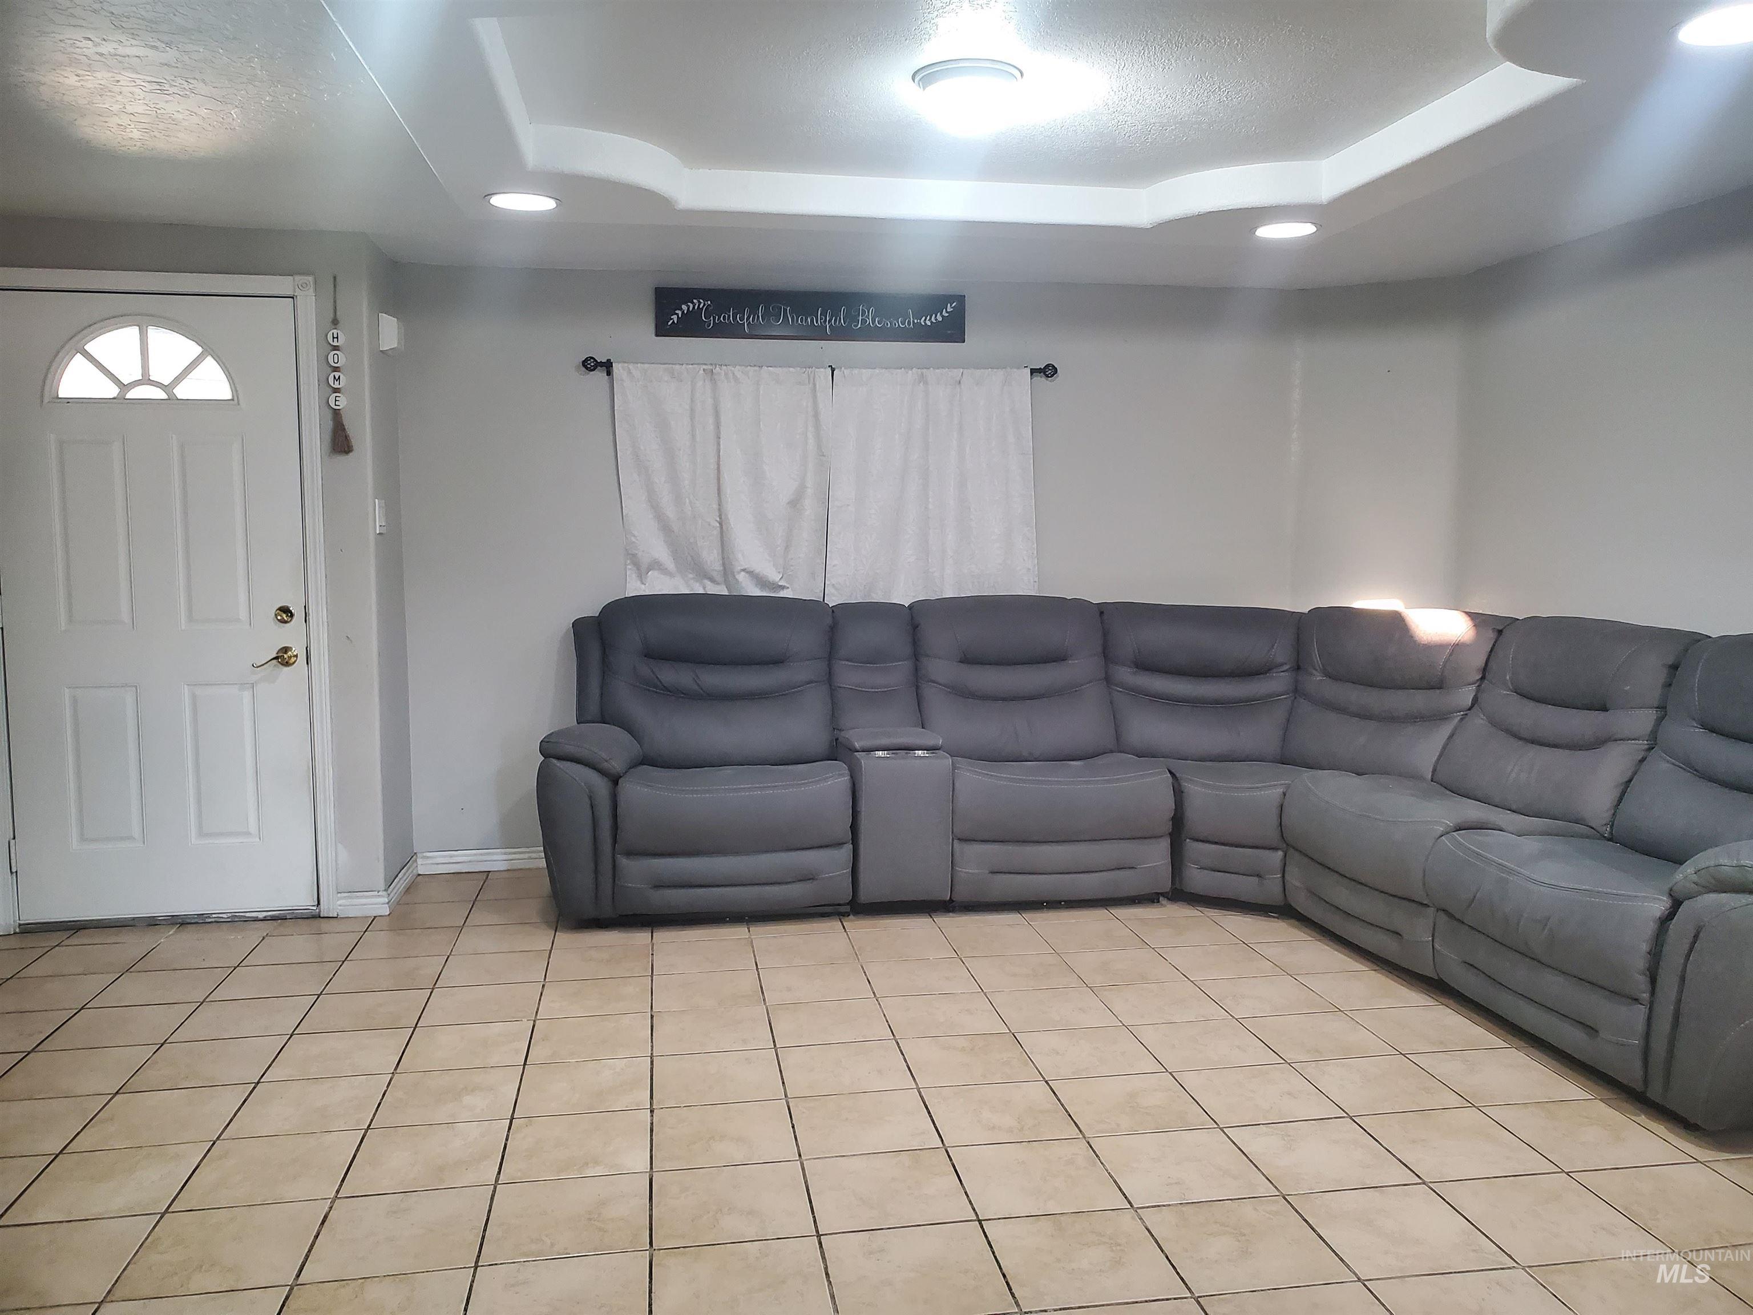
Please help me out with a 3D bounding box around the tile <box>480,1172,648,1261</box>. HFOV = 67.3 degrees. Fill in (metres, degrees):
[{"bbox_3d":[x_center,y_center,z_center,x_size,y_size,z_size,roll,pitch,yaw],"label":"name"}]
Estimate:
[{"bbox_3d":[-0.585,1.071,2.510,0.301,0.010,0.295,-1,6,-9],"label":"tile"}]

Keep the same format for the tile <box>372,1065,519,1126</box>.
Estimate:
[{"bbox_3d":[-0.993,1.027,3.072,0.304,0.010,0.299,-1,6,-10],"label":"tile"}]

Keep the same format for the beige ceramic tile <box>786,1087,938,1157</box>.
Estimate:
[{"bbox_3d":[-0.028,1.039,2.929,0.305,0.010,0.303,-1,6,-9],"label":"beige ceramic tile"}]

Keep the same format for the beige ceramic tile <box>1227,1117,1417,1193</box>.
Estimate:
[{"bbox_3d":[0.938,1.056,2.785,0.304,0.010,0.299,-1,6,-10],"label":"beige ceramic tile"}]

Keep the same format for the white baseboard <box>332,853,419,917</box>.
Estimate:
[{"bbox_3d":[-1.778,0.810,4.721,0.164,0.082,0.554,-1,6,-9],"label":"white baseboard"}]

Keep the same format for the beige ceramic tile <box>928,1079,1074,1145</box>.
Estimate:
[{"bbox_3d":[0.277,1.034,2.978,0.305,0.010,0.303,-1,6,-9],"label":"beige ceramic tile"}]

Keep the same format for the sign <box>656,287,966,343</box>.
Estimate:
[{"bbox_3d":[-0.246,-1.318,5.091,1.202,0.183,0.020,-1,6,-10],"label":"sign"}]

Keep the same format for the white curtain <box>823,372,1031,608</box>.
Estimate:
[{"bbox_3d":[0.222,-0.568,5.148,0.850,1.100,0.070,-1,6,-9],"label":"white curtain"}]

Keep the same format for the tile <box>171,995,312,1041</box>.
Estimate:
[{"bbox_3d":[-1.686,0.970,3.525,0.300,0.010,0.300,-1,6,-9],"label":"tile"}]

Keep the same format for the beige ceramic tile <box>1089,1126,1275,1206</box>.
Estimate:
[{"bbox_3d":[0.632,1.060,2.734,0.304,0.010,0.299,-1,6,-10],"label":"beige ceramic tile"}]

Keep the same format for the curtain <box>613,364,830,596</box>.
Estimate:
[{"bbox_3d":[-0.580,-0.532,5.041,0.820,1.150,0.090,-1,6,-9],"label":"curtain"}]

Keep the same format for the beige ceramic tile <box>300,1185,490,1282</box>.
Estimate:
[{"bbox_3d":[-0.888,1.077,2.460,0.301,0.010,0.295,-1,6,-9],"label":"beige ceramic tile"}]

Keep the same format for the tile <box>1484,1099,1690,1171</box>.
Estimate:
[{"bbox_3d":[1.540,1.043,2.870,0.305,0.010,0.303,-1,6,-9],"label":"tile"}]

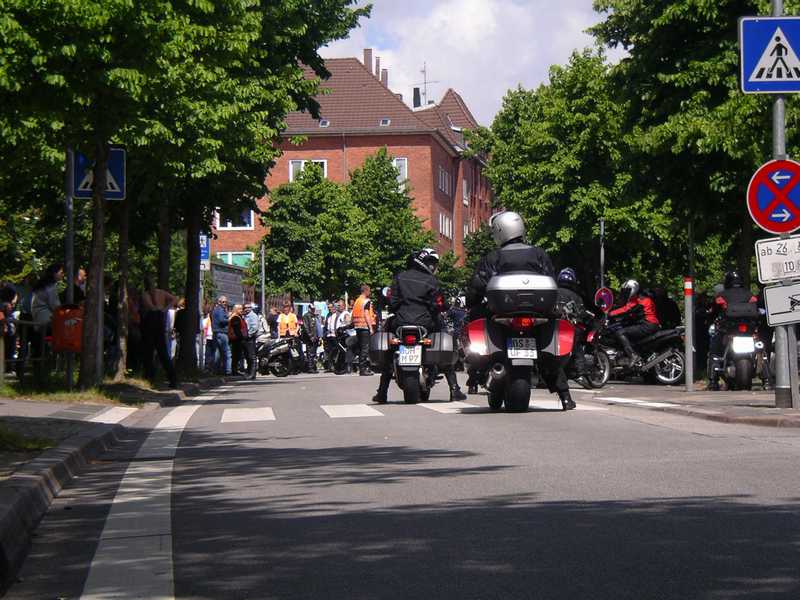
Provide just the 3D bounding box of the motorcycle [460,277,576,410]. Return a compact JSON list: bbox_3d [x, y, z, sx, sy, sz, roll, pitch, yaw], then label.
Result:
[{"bbox_3d":[1.000,0.360,21.500,0.950,1.290,2.270,-1,-1,-3],"label":"motorcycle"}]

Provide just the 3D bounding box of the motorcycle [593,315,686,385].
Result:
[{"bbox_3d":[3.240,0.670,34.400,2.080,1.100,0.780,0,-1,-18],"label":"motorcycle"}]

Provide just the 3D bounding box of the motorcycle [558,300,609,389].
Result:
[{"bbox_3d":[2.530,0.620,33.300,0.800,1.200,2.100,-1,-1,23],"label":"motorcycle"}]

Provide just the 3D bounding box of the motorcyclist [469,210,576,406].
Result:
[{"bbox_3d":[1.070,0.096,21.400,0.880,1.760,0.850,-1,-1,-3],"label":"motorcyclist"}]

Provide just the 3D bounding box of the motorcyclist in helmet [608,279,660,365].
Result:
[{"bbox_3d":[3.400,0.360,34.400,0.820,1.320,0.620,0,-1,-18],"label":"motorcyclist in helmet"}]

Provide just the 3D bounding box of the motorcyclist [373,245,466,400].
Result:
[{"bbox_3d":[0.205,0.262,25.100,0.920,1.600,0.850,-1,-1,5],"label":"motorcyclist"}]

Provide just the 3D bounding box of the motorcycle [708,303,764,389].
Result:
[{"bbox_3d":[4.400,0.600,31.600,0.800,1.150,2.100,-1,-1,0],"label":"motorcycle"}]

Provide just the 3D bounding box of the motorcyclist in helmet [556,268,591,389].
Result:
[{"bbox_3d":[2.360,0.385,33.000,0.720,1.640,0.820,-1,-1,23],"label":"motorcyclist in helmet"}]

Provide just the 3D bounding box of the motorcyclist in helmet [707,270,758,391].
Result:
[{"bbox_3d":[4.360,0.390,31.200,0.740,1.550,0.820,-1,-1,0],"label":"motorcyclist in helmet"}]

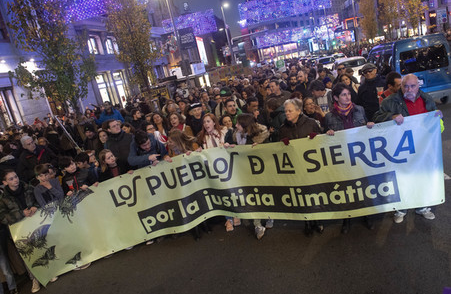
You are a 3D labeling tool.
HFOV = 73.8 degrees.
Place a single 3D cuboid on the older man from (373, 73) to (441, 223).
[{"bbox_3d":[2.025,0.052,3.398,0.700,1.710,0.500,-7,16,19],"label":"older man"}]

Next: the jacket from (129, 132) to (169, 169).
[{"bbox_3d":[-0.969,0.176,4.013,0.580,0.680,0.460,-15,11,-16],"label":"jacket"}]

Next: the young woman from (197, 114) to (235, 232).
[{"bbox_3d":[-0.096,0.366,4.108,0.500,1.600,0.450,-9,15,12],"label":"young woman"}]

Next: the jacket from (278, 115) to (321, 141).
[{"bbox_3d":[0.924,0.020,3.535,0.540,0.700,0.420,-5,17,25],"label":"jacket"}]

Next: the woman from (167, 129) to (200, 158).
[{"bbox_3d":[-0.459,0.488,4.140,0.480,1.500,0.500,-2,18,34],"label":"woman"}]

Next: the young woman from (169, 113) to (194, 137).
[{"bbox_3d":[-0.643,0.246,4.894,0.480,1.640,0.350,-7,16,17],"label":"young woman"}]

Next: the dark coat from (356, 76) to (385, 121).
[{"bbox_3d":[2.315,-0.659,4.672,0.540,0.780,0.360,-10,11,11],"label":"dark coat"}]

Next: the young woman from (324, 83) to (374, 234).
[{"bbox_3d":[1.457,0.132,3.427,0.540,1.690,0.400,-11,11,6],"label":"young woman"}]

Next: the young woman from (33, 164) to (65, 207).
[{"bbox_3d":[-2.066,0.894,3.762,0.420,1.420,0.320,-17,12,-23],"label":"young woman"}]

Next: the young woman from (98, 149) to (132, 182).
[{"bbox_3d":[-1.392,0.733,4.083,0.440,1.430,0.320,-16,11,-19],"label":"young woman"}]

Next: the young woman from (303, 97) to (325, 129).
[{"bbox_3d":[1.319,0.109,4.146,0.480,1.570,0.360,-14,11,-11],"label":"young woman"}]

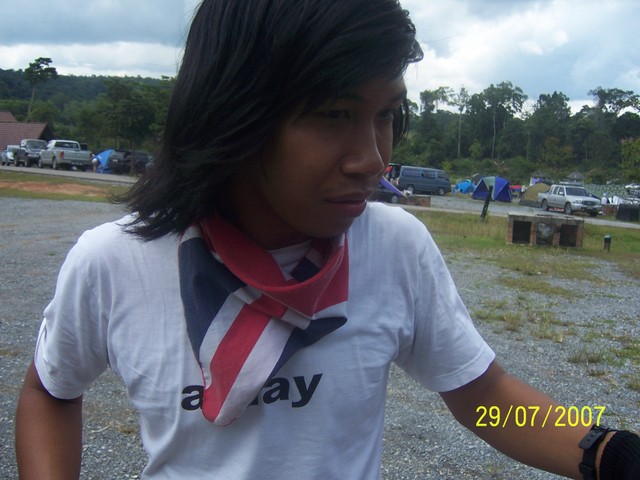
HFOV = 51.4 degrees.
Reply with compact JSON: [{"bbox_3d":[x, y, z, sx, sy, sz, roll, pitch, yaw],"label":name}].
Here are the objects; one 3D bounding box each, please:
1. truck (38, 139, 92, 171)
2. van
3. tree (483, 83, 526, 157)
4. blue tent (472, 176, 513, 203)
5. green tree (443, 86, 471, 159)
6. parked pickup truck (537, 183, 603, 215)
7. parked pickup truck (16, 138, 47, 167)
[{"bbox_3d":[-14.770,-4.870,38.370,1.750,1.680,5.000,-1,7,-36],"label":"truck"},{"bbox_3d":[7.650,-4.480,50.520,4.700,1.970,1.750,1,6,-24],"label":"van"},{"bbox_3d":[27.719,-17.428,100.000,6.600,12.600,6.400,5,6,16],"label":"tree"},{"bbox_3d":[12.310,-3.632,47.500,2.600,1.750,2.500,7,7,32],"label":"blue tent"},{"bbox_3d":[20.583,-17.127,100.000,4.000,12.000,4.000,5,6,14],"label":"green tree"},{"bbox_3d":[15.630,-2.500,41.710,1.750,1.700,4.950,2,6,-9],"label":"parked pickup truck"},{"bbox_3d":[-19.550,-5.910,45.530,1.760,1.800,5.050,-1,7,-37],"label":"parked pickup truck"}]

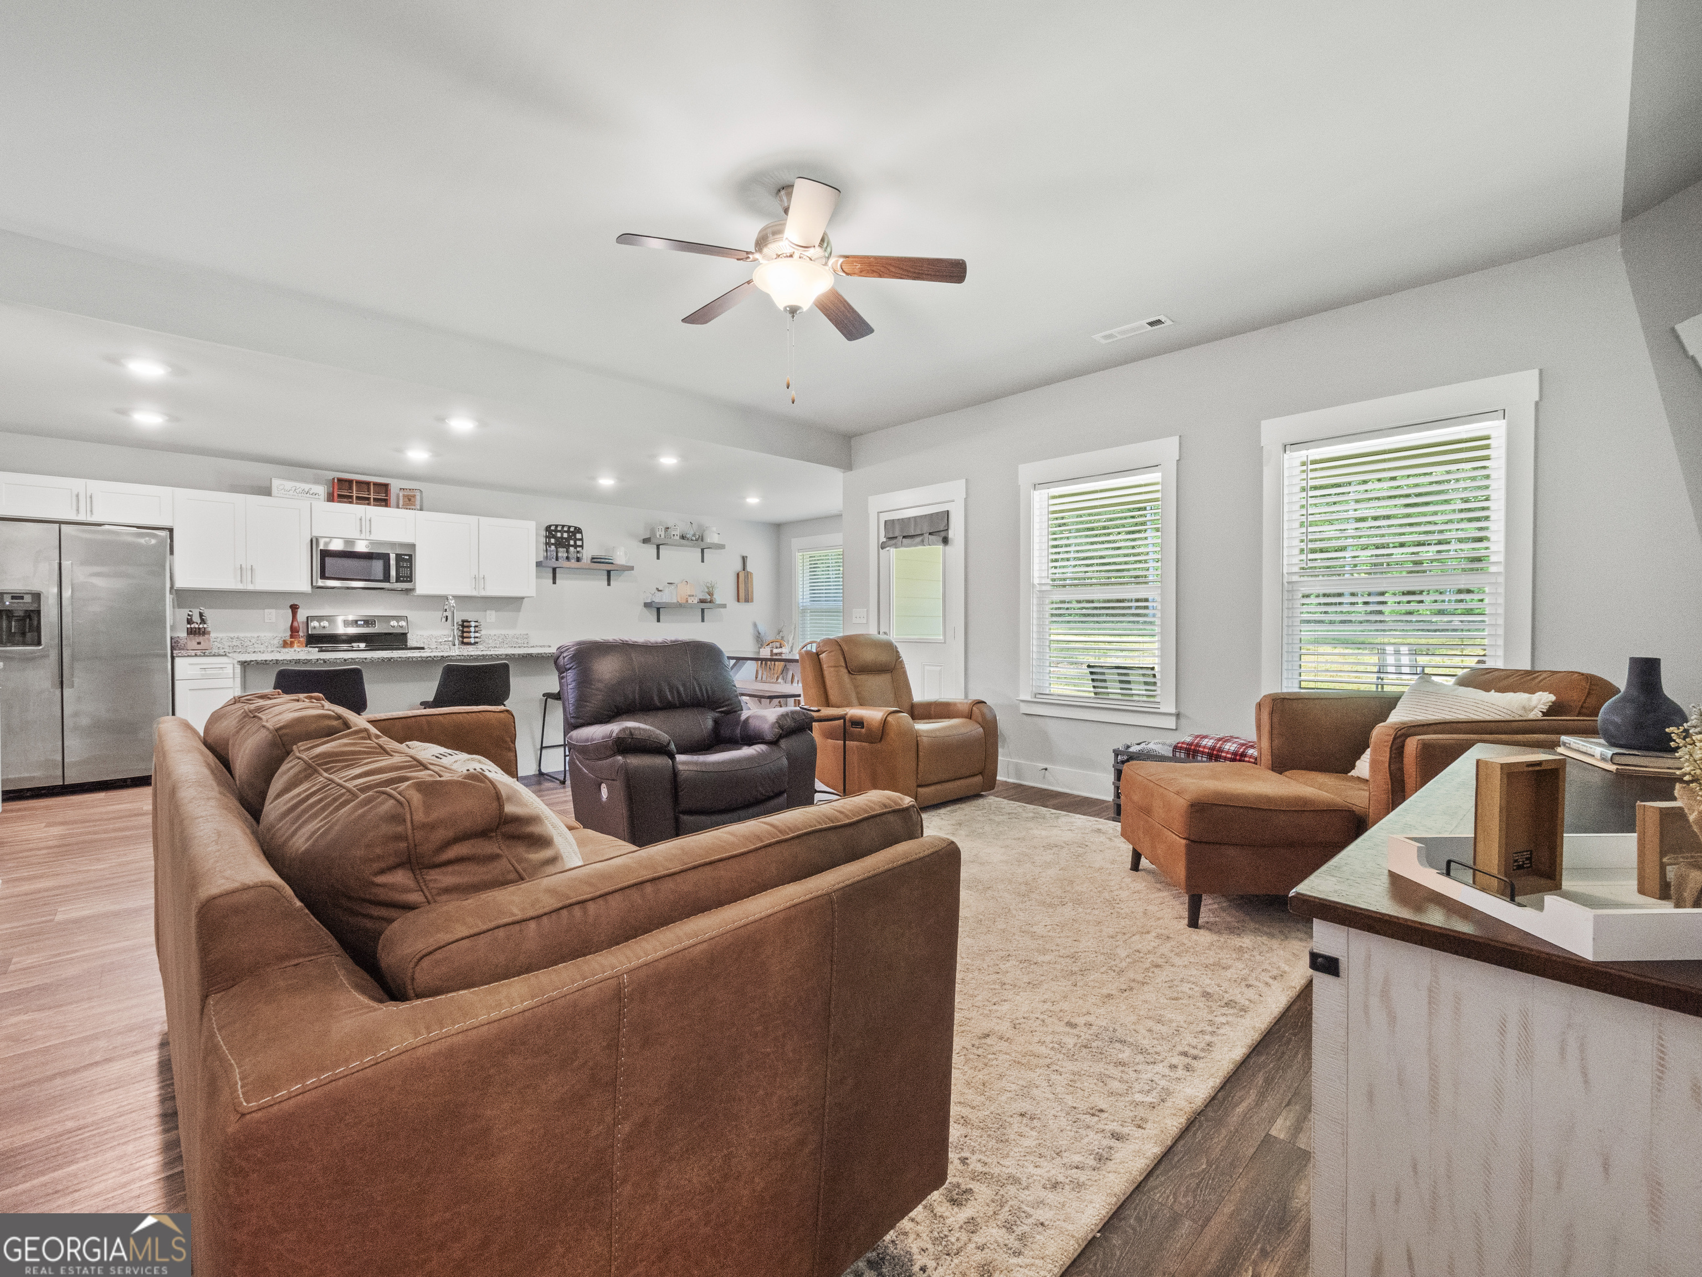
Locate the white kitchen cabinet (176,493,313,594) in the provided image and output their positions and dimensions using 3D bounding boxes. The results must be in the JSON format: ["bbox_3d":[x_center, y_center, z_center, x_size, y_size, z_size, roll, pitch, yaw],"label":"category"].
[{"bbox_3d":[-5.004,-0.767,5.681,0.325,0.767,0.834,1,2,45],"label":"white kitchen cabinet"}]

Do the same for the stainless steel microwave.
[{"bbox_3d":[-4.421,-0.648,6.217,0.400,0.426,0.754,1,2,45],"label":"stainless steel microwave"}]

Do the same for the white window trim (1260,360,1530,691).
[{"bbox_3d":[2.605,-0.306,3.381,0.060,1.734,1.065,-2,2,-44],"label":"white window trim"}]

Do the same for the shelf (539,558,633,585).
[{"bbox_3d":[-2.989,-0.720,7.779,0.230,0.236,1.046,1,2,45],"label":"shelf"}]

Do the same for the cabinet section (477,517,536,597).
[{"bbox_3d":[-3.561,-0.807,7.057,0.543,0.766,0.320,-1,2,-44],"label":"cabinet section"}]

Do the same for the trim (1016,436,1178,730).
[{"bbox_3d":[1.524,-0.327,4.370,1.062,1.699,0.060,1,2,45],"label":"trim"}]

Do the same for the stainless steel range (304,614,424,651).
[{"bbox_3d":[-4.216,0.400,6.014,0.760,1.180,0.700,-2,2,-44],"label":"stainless steel range"}]

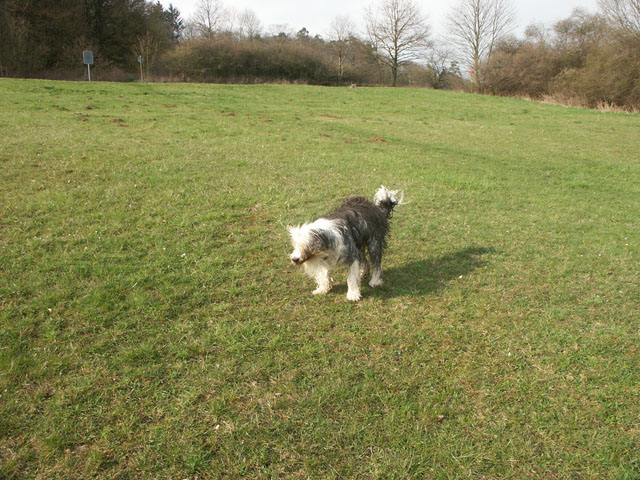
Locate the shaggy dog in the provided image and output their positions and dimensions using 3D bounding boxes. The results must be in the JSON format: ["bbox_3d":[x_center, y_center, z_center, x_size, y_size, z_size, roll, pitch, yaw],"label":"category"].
[{"bbox_3d":[0.222,0.038,4.130,0.430,0.680,0.920,14,22,39],"label":"shaggy dog"}]

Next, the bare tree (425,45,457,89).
[{"bbox_3d":[11.296,-16.265,52.000,3.000,4.000,2.850,0,17,0],"label":"bare tree"}]

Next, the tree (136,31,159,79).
[{"bbox_3d":[-13.994,-15.049,45.000,1.780,3.780,1.700,0,17,0],"label":"tree"}]

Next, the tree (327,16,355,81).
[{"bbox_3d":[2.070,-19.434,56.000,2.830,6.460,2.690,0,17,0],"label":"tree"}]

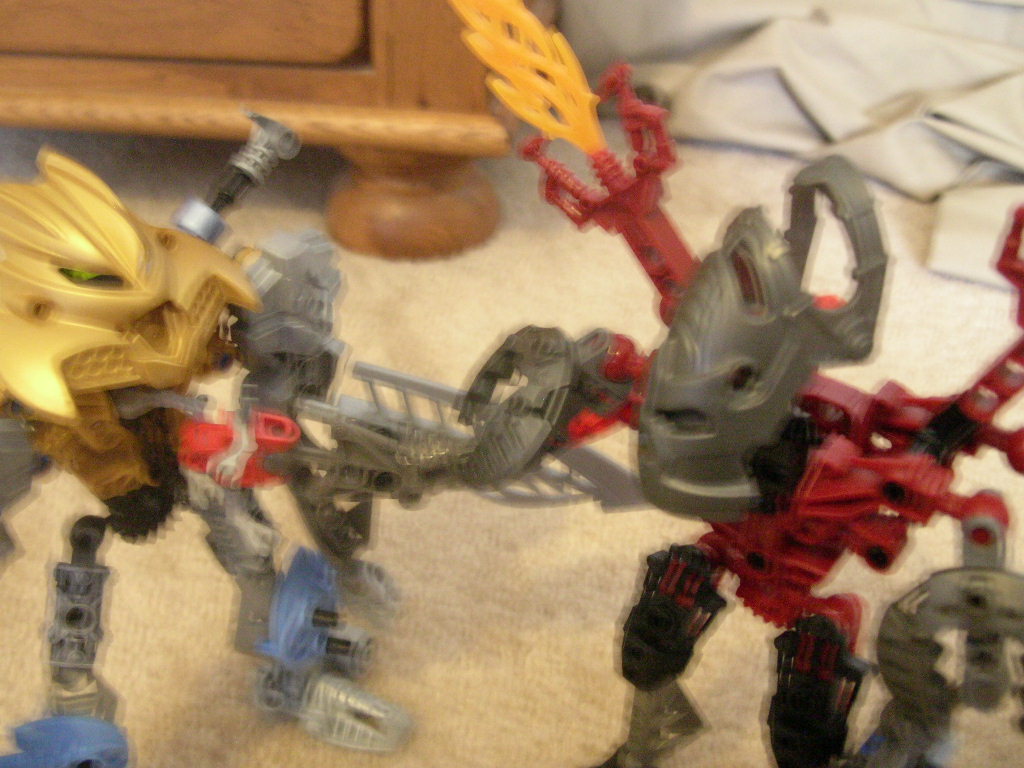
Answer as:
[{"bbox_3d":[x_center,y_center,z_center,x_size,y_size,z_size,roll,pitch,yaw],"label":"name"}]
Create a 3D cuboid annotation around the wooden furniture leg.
[{"bbox_3d":[-0.064,-0.129,0.700,0.112,0.075,0.112,0,25,0],"label":"wooden furniture leg"}]

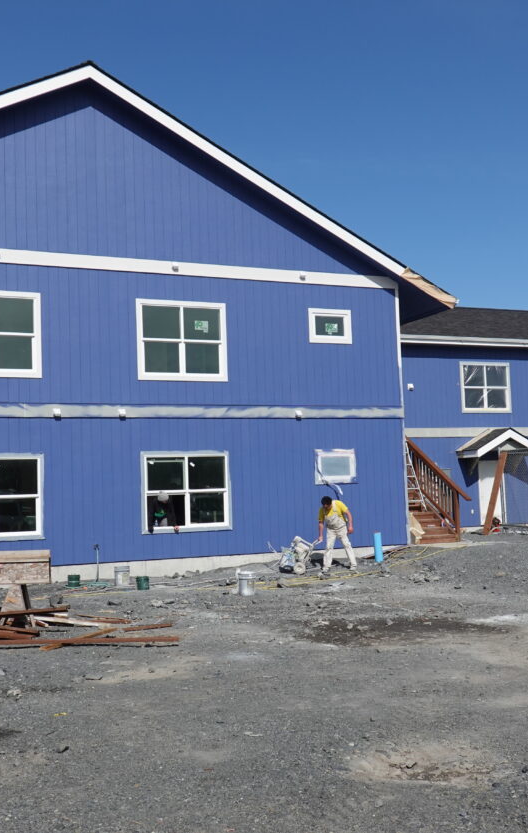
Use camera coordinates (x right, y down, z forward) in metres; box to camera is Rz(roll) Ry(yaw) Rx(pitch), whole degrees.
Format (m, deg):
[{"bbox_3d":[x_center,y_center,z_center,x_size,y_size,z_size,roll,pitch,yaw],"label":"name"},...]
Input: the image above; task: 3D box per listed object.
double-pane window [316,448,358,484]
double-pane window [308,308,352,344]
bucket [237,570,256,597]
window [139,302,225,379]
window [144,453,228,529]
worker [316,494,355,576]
[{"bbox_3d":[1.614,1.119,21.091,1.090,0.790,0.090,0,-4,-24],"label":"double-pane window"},{"bbox_3d":[1.520,-2.040,21.283,1.090,0.790,0.090,0,-4,-24],"label":"double-pane window"},{"bbox_3d":[-0.301,2.966,16.600,0.305,0.400,0.305,-1,-4,0],"label":"bucket"},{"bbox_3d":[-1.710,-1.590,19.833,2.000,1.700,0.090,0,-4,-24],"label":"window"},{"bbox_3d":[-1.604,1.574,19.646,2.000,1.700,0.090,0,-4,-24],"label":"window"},{"bbox_3d":[1.507,2.457,19.350,0.720,1.660,0.520,-3,-4,23],"label":"worker"}]

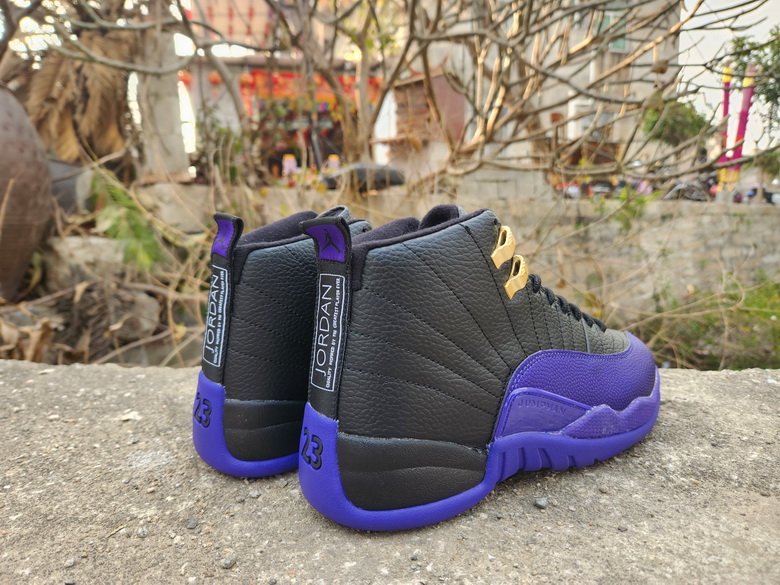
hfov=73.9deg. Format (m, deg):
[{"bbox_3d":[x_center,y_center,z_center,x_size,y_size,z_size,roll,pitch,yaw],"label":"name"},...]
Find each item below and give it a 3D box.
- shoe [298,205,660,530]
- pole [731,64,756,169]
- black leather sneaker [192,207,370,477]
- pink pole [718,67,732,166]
[{"bbox_3d":[0.079,0.030,0.370,0.300,0.185,0.108,-6,11,-32],"label":"shoe"},{"bbox_3d":[12.110,-5.996,17.735,0.365,3.421,0.365,7,11,32],"label":"pole"},{"bbox_3d":[-0.004,0.023,0.426,0.300,0.185,0.108,-7,11,-34],"label":"black leather sneaker"},{"bbox_3d":[11.790,-6.206,18.243,0.250,3.316,0.250,4,11,32],"label":"pink pole"}]

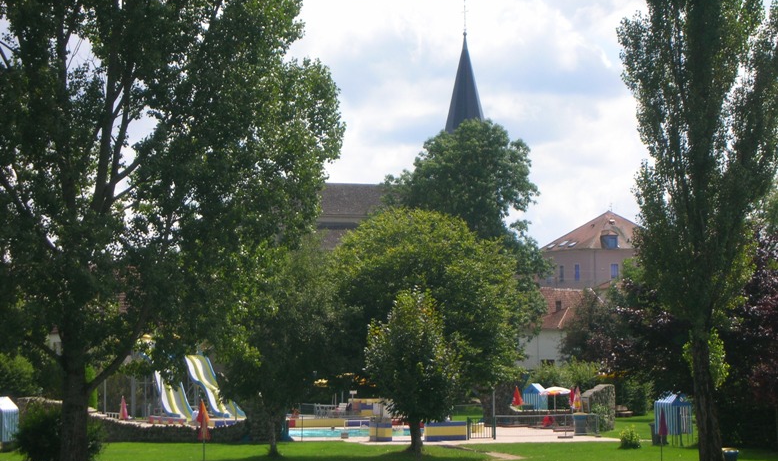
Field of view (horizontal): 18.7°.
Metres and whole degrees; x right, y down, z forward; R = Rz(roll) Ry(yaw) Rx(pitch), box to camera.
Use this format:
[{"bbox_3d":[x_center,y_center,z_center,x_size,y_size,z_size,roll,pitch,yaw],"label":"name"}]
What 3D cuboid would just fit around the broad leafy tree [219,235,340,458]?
[{"bbox_3d":[-4.270,4.524,92.000,4.758,8.657,4.700,0,-3,0],"label":"broad leafy tree"}]

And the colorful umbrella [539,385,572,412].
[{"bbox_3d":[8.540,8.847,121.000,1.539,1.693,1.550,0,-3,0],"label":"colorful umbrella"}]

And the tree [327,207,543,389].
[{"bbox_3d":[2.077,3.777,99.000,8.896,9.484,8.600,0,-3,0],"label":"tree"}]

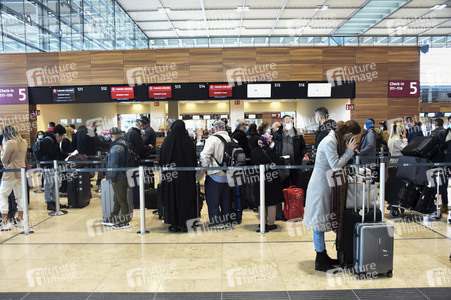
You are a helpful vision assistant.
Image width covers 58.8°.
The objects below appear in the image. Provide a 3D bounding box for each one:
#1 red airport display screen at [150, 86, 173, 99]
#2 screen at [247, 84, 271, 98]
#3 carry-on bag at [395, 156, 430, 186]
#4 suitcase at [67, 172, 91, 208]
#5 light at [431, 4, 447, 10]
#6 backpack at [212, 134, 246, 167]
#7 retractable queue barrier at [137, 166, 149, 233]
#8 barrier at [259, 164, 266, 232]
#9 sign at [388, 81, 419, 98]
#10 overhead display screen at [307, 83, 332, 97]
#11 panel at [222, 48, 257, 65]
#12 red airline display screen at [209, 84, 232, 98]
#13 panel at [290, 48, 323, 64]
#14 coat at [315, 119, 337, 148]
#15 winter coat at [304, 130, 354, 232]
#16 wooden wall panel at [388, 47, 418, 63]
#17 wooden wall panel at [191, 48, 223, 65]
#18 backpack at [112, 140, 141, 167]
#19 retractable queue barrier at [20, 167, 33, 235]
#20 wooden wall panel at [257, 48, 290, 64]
[{"bbox_3d":[-2.426,-2.146,14.976,0.890,0.490,0.080,-1,3,0],"label":"red airport display screen"},{"bbox_3d":[1.268,-2.199,14.968,0.878,0.508,0.080,-1,3,0],"label":"screen"},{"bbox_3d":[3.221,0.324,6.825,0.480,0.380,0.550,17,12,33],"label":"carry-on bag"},{"bbox_3d":[-2.990,0.776,8.184,0.290,0.750,0.500,-1,3,0],"label":"suitcase"},{"bbox_3d":[33.747,-22.578,63.471,1.900,0.300,1.100,-1,3,0],"label":"light"},{"bbox_3d":[0.077,0.046,6.150,0.330,0.550,0.330,-6,-1,44],"label":"backpack"},{"bbox_3d":[-1.240,0.747,5.981,0.185,0.995,0.185,-1,3,0],"label":"retractable queue barrier"},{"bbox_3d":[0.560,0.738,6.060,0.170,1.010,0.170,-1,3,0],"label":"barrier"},{"bbox_3d":[6.660,-2.251,14.927,1.158,0.629,0.050,-1,3,0],"label":"sign"},{"bbox_3d":[3.607,-2.295,15.322,0.920,0.540,0.080,-1,3,0],"label":"overhead display screen"},{"bbox_3d":[0.537,-3.504,15.046,1.250,0.630,0.040,-1,4,0],"label":"panel"},{"bbox_3d":[-0.166,-2.199,15.087,0.890,0.520,0.080,-1,4,0],"label":"red airline display screen"},{"bbox_3d":[3.048,-3.510,15.073,1.250,0.630,0.050,-1,3,0],"label":"panel"},{"bbox_3d":[1.505,-0.088,6.000,0.370,0.750,0.520,1,3,24],"label":"coat"},{"bbox_3d":[1.137,0.346,4.401,0.520,1.100,0.460,-1,3,-3],"label":"winter coat"},{"bbox_3d":[6.641,-3.548,14.884,1.155,0.588,0.040,-1,3,0],"label":"wooden wall panel"},{"bbox_3d":[-0.709,-3.476,14.899,1.239,0.592,0.040,-1,3,0],"label":"wooden wall panel"},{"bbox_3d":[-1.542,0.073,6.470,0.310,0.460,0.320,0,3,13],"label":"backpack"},{"bbox_3d":[-2.995,0.759,5.991,0.200,0.990,0.200,-1,4,0],"label":"retractable queue barrier"},{"bbox_3d":[1.794,-3.510,15.039,1.250,0.630,0.040,-1,4,0],"label":"wooden wall panel"}]

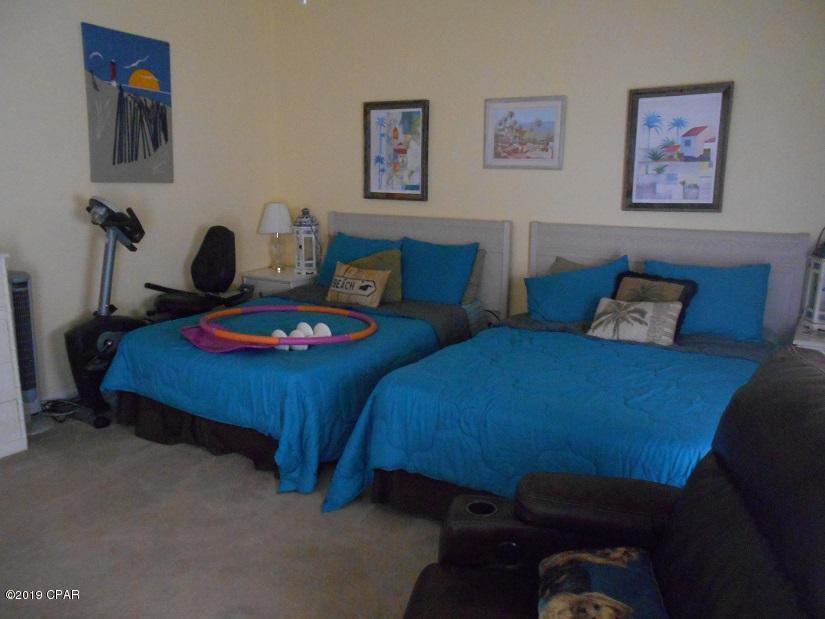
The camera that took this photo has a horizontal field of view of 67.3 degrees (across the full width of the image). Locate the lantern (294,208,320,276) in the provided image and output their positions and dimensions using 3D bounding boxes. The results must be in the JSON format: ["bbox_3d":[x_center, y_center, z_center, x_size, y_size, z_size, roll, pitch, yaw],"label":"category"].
[{"bbox_3d":[-0.879,-0.556,5.127,0.190,0.550,0.190,1,11,0],"label":"lantern"}]

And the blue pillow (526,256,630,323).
[{"bbox_3d":[1.024,-0.117,3.879,0.650,0.440,0.160,-2,-26,27],"label":"blue pillow"}]

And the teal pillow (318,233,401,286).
[{"bbox_3d":[-0.378,-0.359,4.626,0.620,0.450,0.170,8,-18,31],"label":"teal pillow"}]

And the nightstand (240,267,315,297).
[{"bbox_3d":[-1.075,0.028,5.313,0.550,0.660,0.450,8,13,31],"label":"nightstand"}]

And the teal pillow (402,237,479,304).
[{"bbox_3d":[0.180,-0.260,4.307,0.550,0.465,0.170,6,-8,26],"label":"teal pillow"}]

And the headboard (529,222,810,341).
[{"bbox_3d":[1.504,0.073,3.958,1.620,1.173,0.070,8,13,31],"label":"headboard"}]

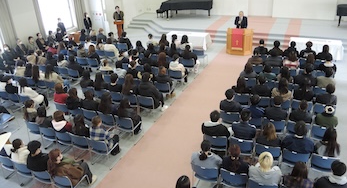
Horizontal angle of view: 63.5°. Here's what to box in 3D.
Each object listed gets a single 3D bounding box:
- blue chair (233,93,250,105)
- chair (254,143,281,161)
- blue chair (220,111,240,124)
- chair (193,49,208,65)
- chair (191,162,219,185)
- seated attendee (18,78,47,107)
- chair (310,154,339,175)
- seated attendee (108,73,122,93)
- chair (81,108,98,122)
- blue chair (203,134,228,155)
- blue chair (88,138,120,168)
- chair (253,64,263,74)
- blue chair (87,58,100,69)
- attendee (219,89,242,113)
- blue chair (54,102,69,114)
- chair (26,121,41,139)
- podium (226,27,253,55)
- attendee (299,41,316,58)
[{"bbox_3d":[1.908,0.236,7.779,0.485,0.765,0.490,9,30,23],"label":"blue chair"},{"bbox_3d":[1.953,1.246,5.752,0.510,0.770,0.550,8,30,24],"label":"chair"},{"bbox_3d":[1.540,0.718,7.384,0.515,0.775,0.525,9,29,23],"label":"blue chair"},{"bbox_3d":[1.079,-1.463,11.171,0.485,0.765,0.490,9,30,23],"label":"chair"},{"bbox_3d":[0.685,1.620,5.604,0.520,0.780,0.520,8,29,24],"label":"chair"},{"bbox_3d":[-4.179,0.027,8.672,0.500,1.250,0.760,8,30,24],"label":"seated attendee"},{"bbox_3d":[2.880,1.378,5.444,0.485,0.765,0.490,9,30,23],"label":"chair"},{"bbox_3d":[-1.527,-0.129,8.376,0.490,1.270,0.740,9,30,23],"label":"seated attendee"},{"bbox_3d":[-2.043,0.658,7.595,0.510,0.770,0.550,8,30,24],"label":"chair"},{"bbox_3d":[1.029,1.167,6.509,0.500,0.780,0.550,8,29,22],"label":"blue chair"},{"bbox_3d":[-1.599,1.279,6.631,0.515,0.775,0.525,9,29,23],"label":"blue chair"},{"bbox_3d":[2.892,-0.710,9.885,0.520,0.780,0.520,8,29,24],"label":"chair"},{"bbox_3d":[-3.111,-1.130,11.621,0.520,0.780,0.520,8,29,24],"label":"blue chair"},{"bbox_3d":[1.501,0.413,7.332,0.520,1.320,0.750,8,29,22],"label":"attendee"},{"bbox_3d":[-3.046,0.528,8.250,0.500,0.780,0.550,9,30,23],"label":"blue chair"},{"bbox_3d":[-3.421,1.005,7.409,0.515,0.775,0.525,9,29,23],"label":"chair"},{"bbox_3d":[2.897,-2.260,12.224,1.080,1.000,0.680,9,30,23],"label":"podium"},{"bbox_3d":[4.548,-1.217,9.553,0.500,1.290,0.740,8,30,24],"label":"attendee"}]

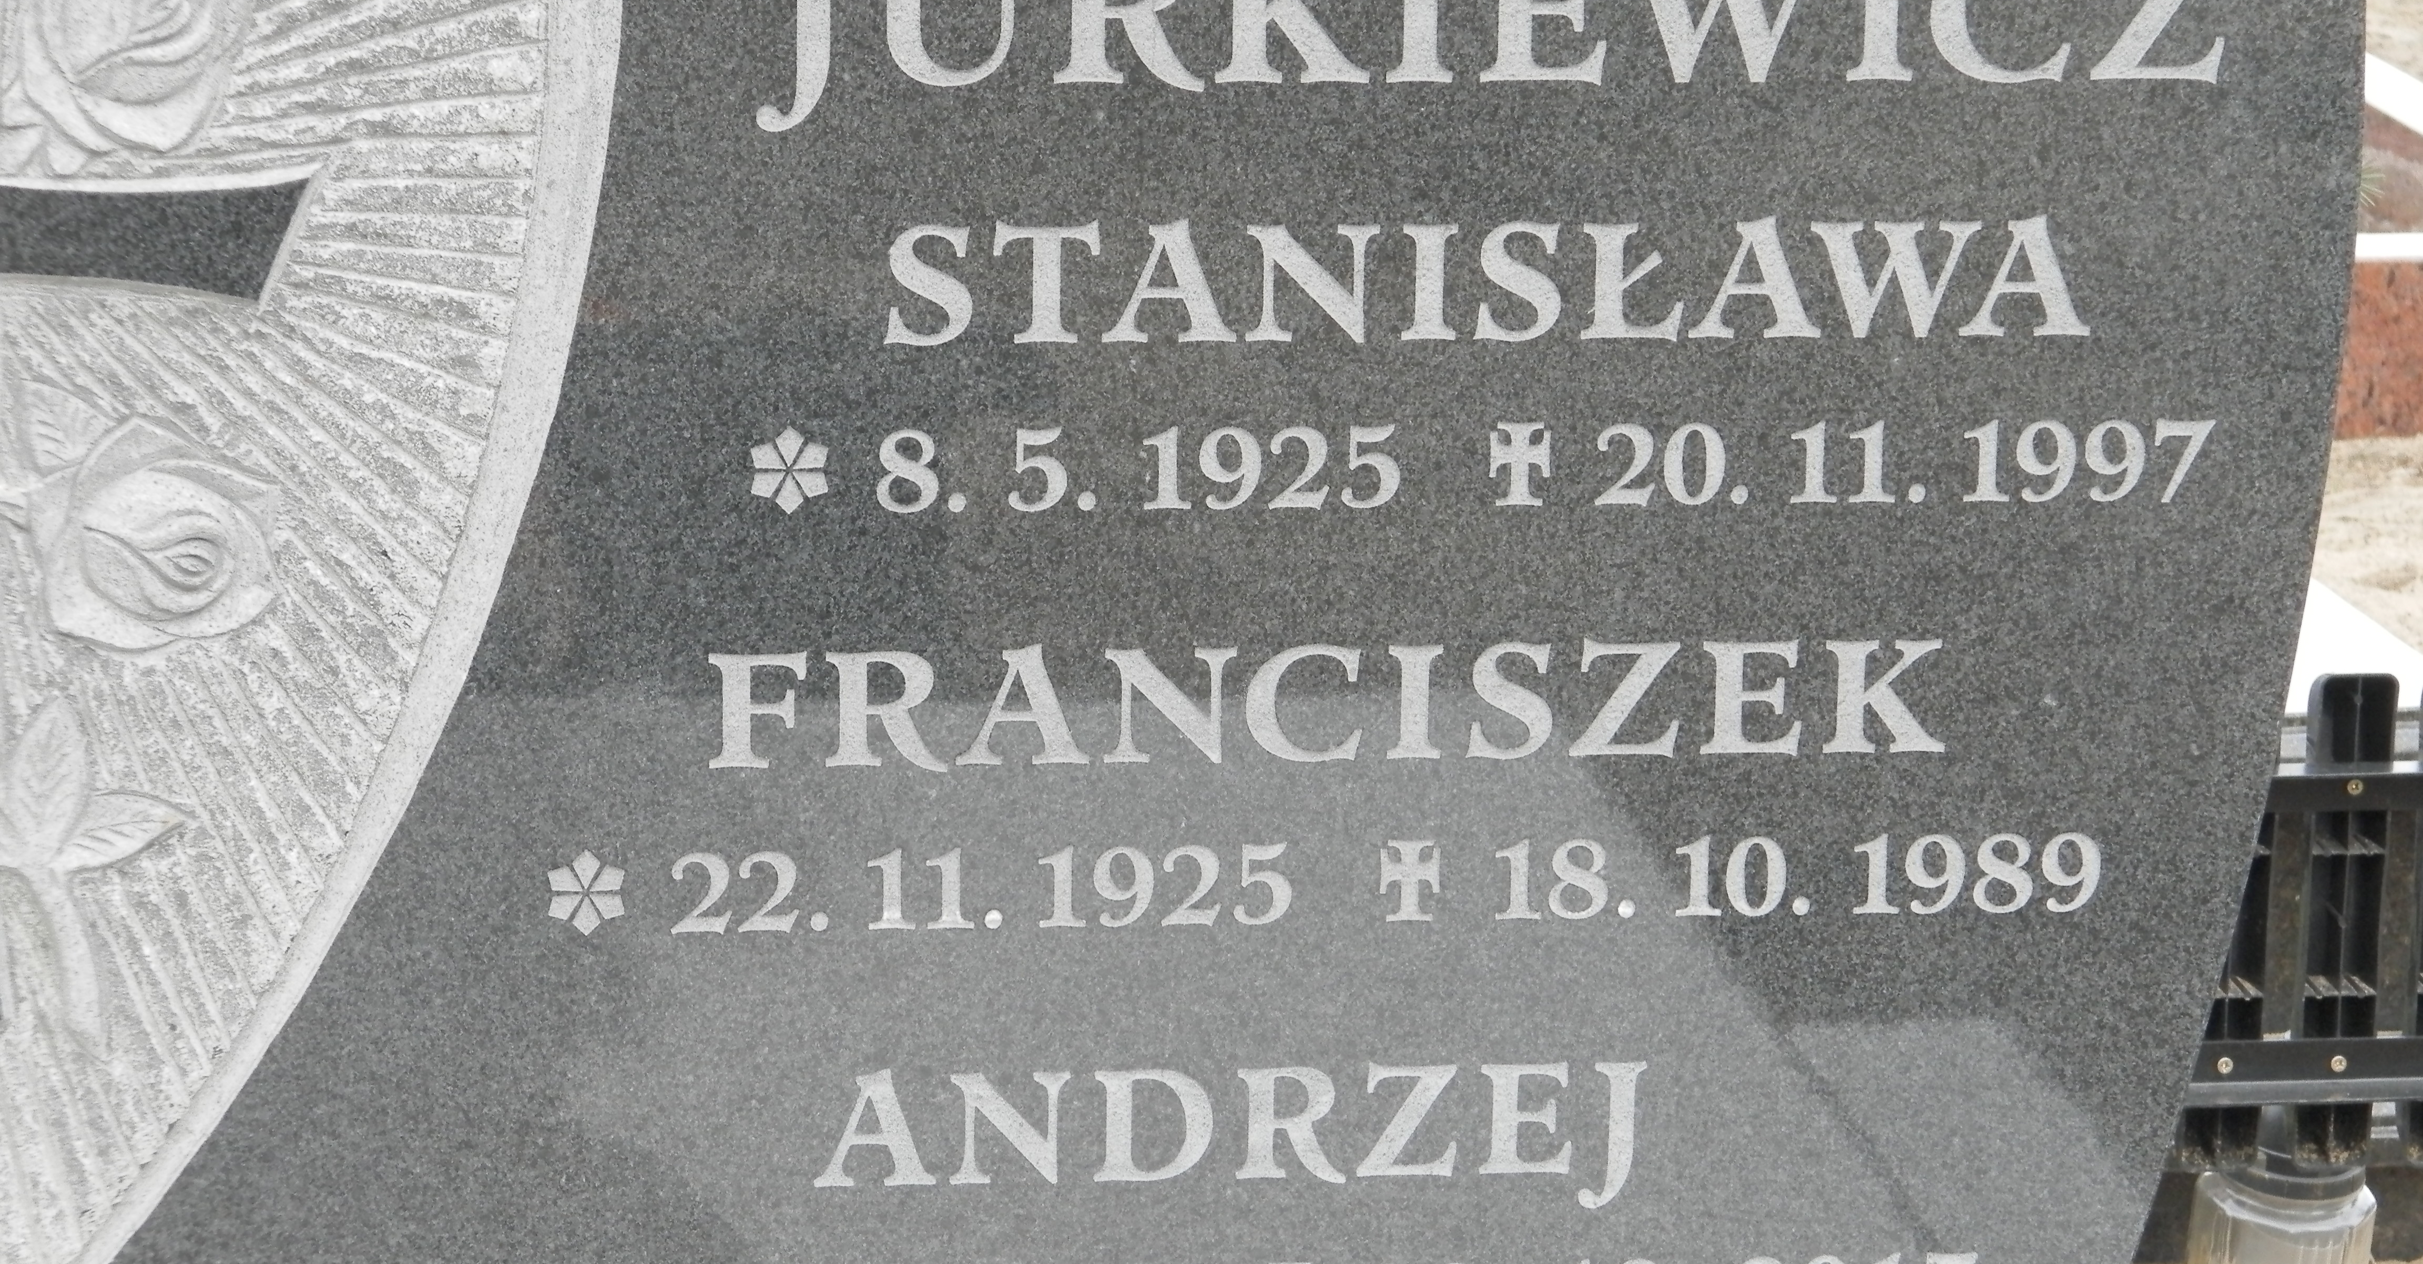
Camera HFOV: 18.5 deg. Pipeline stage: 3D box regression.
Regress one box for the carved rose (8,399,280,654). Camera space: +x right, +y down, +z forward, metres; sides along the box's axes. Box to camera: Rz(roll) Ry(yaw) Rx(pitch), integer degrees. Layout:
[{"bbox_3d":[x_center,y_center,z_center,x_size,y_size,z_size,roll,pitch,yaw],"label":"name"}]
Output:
[{"bbox_3d":[-0.360,-0.036,2.505,0.092,0.087,0.020,-1,12,-6],"label":"carved rose"}]

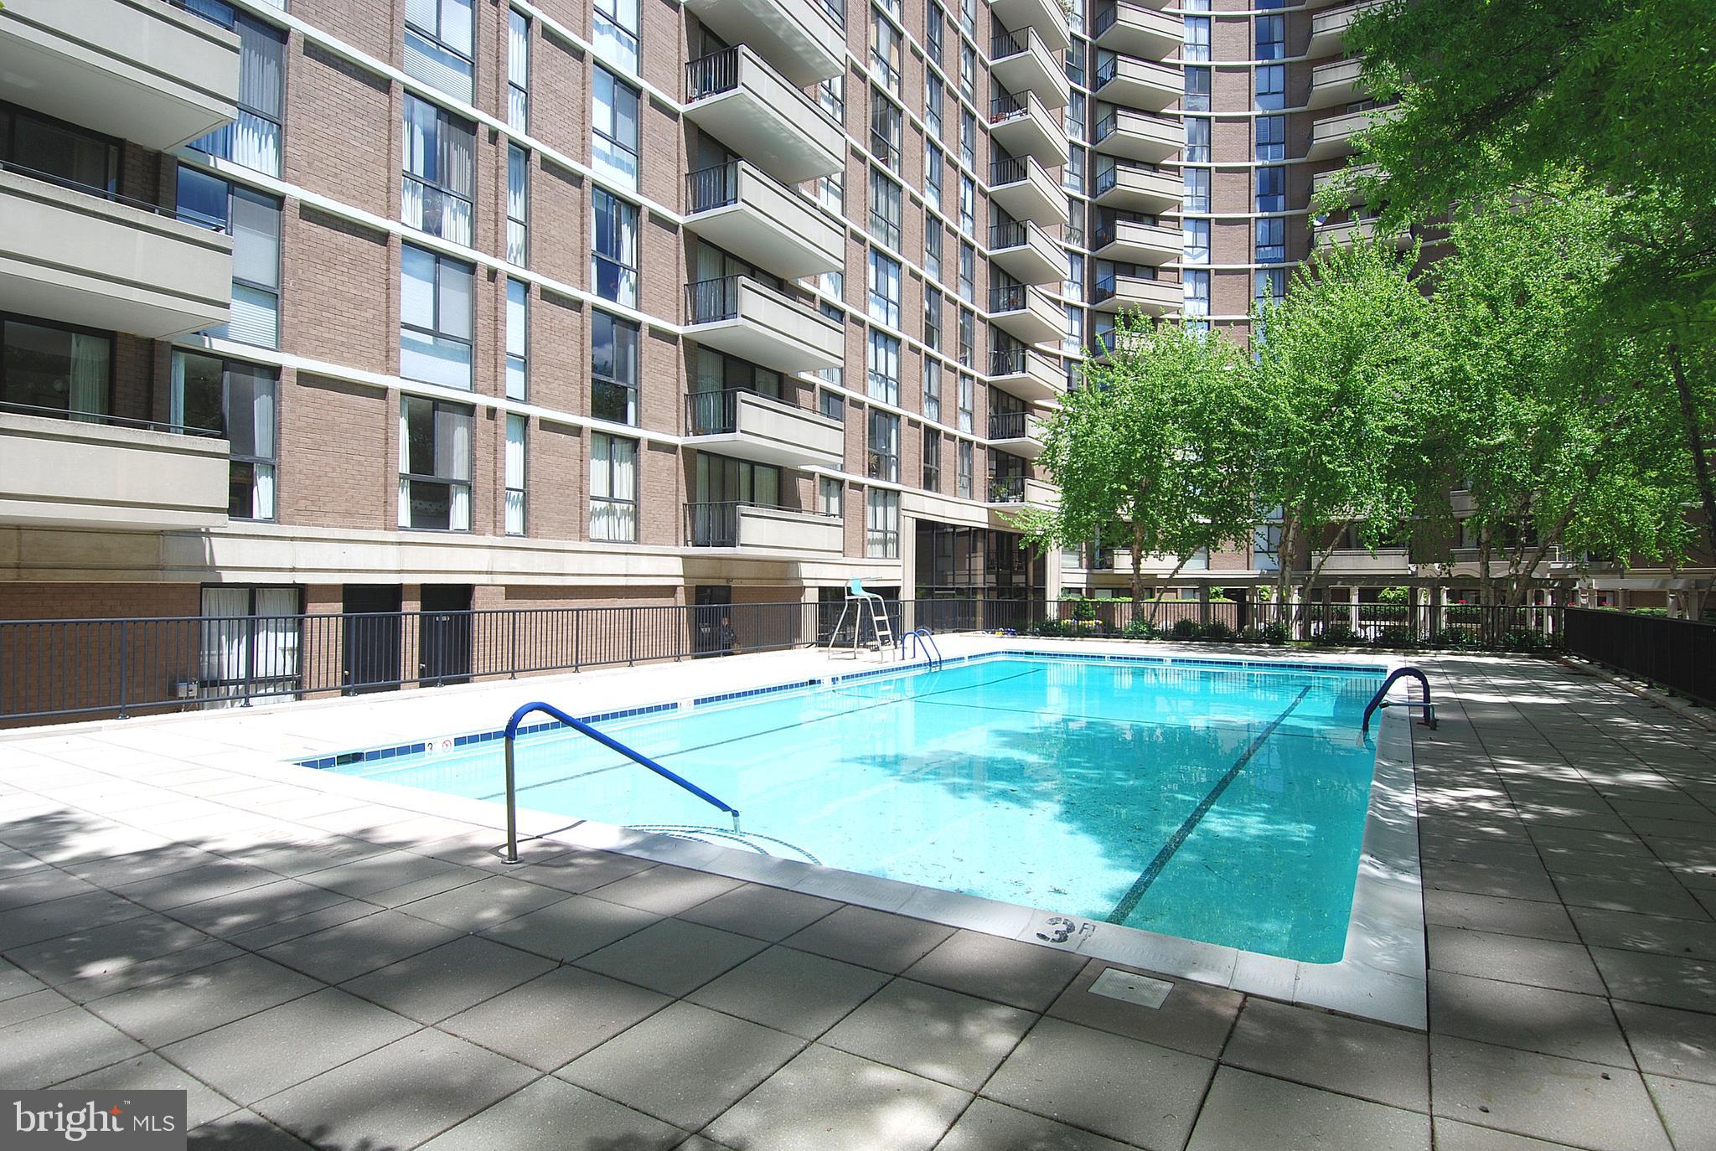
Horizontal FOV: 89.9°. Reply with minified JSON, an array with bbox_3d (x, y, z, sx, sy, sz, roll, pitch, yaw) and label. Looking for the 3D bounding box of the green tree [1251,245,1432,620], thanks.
[{"bbox_3d":[14.131,-3.892,25.200,5.600,11.920,5.700,-1,-1,32],"label":"green tree"}]

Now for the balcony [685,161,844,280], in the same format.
[{"bbox_3d":[-2.285,-9.115,22.443,1.750,1.220,4.450,0,-1,32],"label":"balcony"}]

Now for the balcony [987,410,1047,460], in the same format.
[{"bbox_3d":[7.444,-5.816,36.745,1.800,1.100,4.500,-1,-1,33],"label":"balcony"}]

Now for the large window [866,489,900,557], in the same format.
[{"bbox_3d":[0.806,-1.771,29.186,0.150,2.394,2.327,0,-1,32],"label":"large window"}]

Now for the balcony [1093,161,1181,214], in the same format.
[{"bbox_3d":[14.016,-19.139,42.781,4.128,1.050,1.779,0,-1,-22],"label":"balcony"}]

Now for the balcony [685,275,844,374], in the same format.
[{"bbox_3d":[-2.302,-6.425,22.408,1.750,1.220,4.450,0,-1,32],"label":"balcony"}]

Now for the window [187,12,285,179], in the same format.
[{"bbox_3d":[-9.401,-7.386,12.977,0.150,2.421,1.305,0,-1,32],"label":"window"}]

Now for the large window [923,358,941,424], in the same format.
[{"bbox_3d":[2.704,-6.890,32.058,0.150,2.330,1.420,-1,-1,32],"label":"large window"}]

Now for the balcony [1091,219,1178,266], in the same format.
[{"bbox_3d":[14.250,-16.808,43.470,4.150,1.220,1.750,1,-1,-20],"label":"balcony"}]

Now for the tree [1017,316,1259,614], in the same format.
[{"bbox_3d":[9.009,-3.112,27.700,7.000,10.430,6.800,-1,-1,32],"label":"tree"}]

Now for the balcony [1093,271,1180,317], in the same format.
[{"bbox_3d":[13.750,-13.640,42.000,4.100,1.120,1.750,0,-1,-20],"label":"balcony"}]

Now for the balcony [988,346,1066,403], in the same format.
[{"bbox_3d":[7.444,-8.456,36.798,1.800,1.100,4.500,-1,-1,33],"label":"balcony"}]

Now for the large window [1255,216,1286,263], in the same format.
[{"bbox_3d":[21.050,-17.057,43.950,1.420,2.360,0.150,0,-1,6],"label":"large window"}]

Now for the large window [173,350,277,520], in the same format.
[{"bbox_3d":[-9.258,-2.003,12.600,0.150,2.360,1.420,-1,-1,32],"label":"large window"}]

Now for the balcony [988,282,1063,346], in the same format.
[{"bbox_3d":[7.495,-11.302,37.406,1.779,1.050,4.400,-1,-1,33],"label":"balcony"}]

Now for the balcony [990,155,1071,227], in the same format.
[{"bbox_3d":[7.444,-16.364,36.956,1.800,1.100,4.500,-1,-1,33],"label":"balcony"}]

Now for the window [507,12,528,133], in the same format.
[{"bbox_3d":[-6.690,-9.782,16.879,0.150,2.230,0.550,-1,-1,32],"label":"window"}]

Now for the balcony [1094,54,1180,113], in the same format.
[{"bbox_3d":[14.021,-24.423,42.864,4.128,1.050,1.779,0,-1,-22],"label":"balcony"}]

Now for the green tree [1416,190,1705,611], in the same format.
[{"bbox_3d":[18.844,-4.241,23.300,7.000,12.560,6.700,-1,-1,32],"label":"green tree"}]

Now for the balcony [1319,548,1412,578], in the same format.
[{"bbox_3d":[24.595,-0.629,42.105,4.087,1.220,1.779,0,-1,20],"label":"balcony"}]

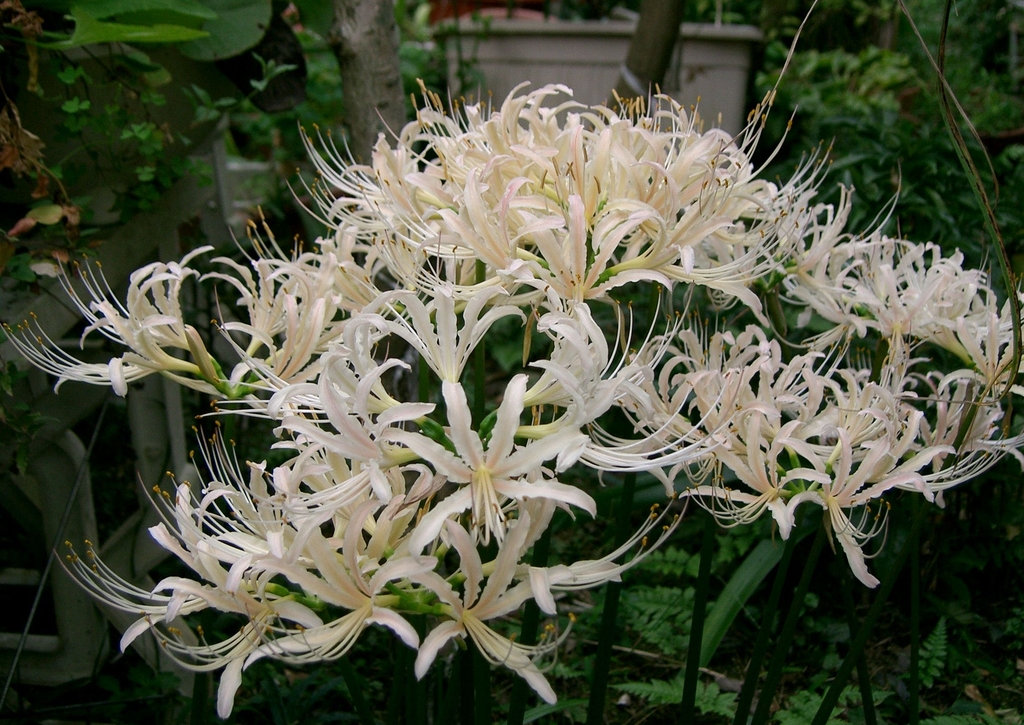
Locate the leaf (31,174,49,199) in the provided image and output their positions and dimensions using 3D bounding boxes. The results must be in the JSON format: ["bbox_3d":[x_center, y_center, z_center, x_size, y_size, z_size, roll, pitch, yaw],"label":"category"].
[{"bbox_3d":[-0.375,-0.141,1.030,0.014,0.021,0.011,0,20,0],"label":"leaf"}]

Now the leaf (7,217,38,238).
[{"bbox_3d":[-0.389,-0.107,1.030,0.026,0.012,0.009,-27,0,0],"label":"leaf"}]

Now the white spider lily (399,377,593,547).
[{"bbox_3d":[-0.008,0.048,0.640,0.094,0.080,0.062,0,20,0],"label":"white spider lily"}]

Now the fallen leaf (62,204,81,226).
[{"bbox_3d":[-0.350,-0.117,1.030,0.014,0.018,0.011,0,20,0],"label":"fallen leaf"}]

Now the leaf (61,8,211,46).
[{"bbox_3d":[-0.298,-0.267,1.030,0.117,0.030,0.045,0,20,0],"label":"leaf"}]

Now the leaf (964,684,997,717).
[{"bbox_3d":[0.433,0.313,1.200,0.015,0.012,0.045,-14,24,-33],"label":"leaf"}]

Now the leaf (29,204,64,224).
[{"bbox_3d":[-0.370,-0.117,1.030,0.029,0.014,0.013,0,20,0],"label":"leaf"}]

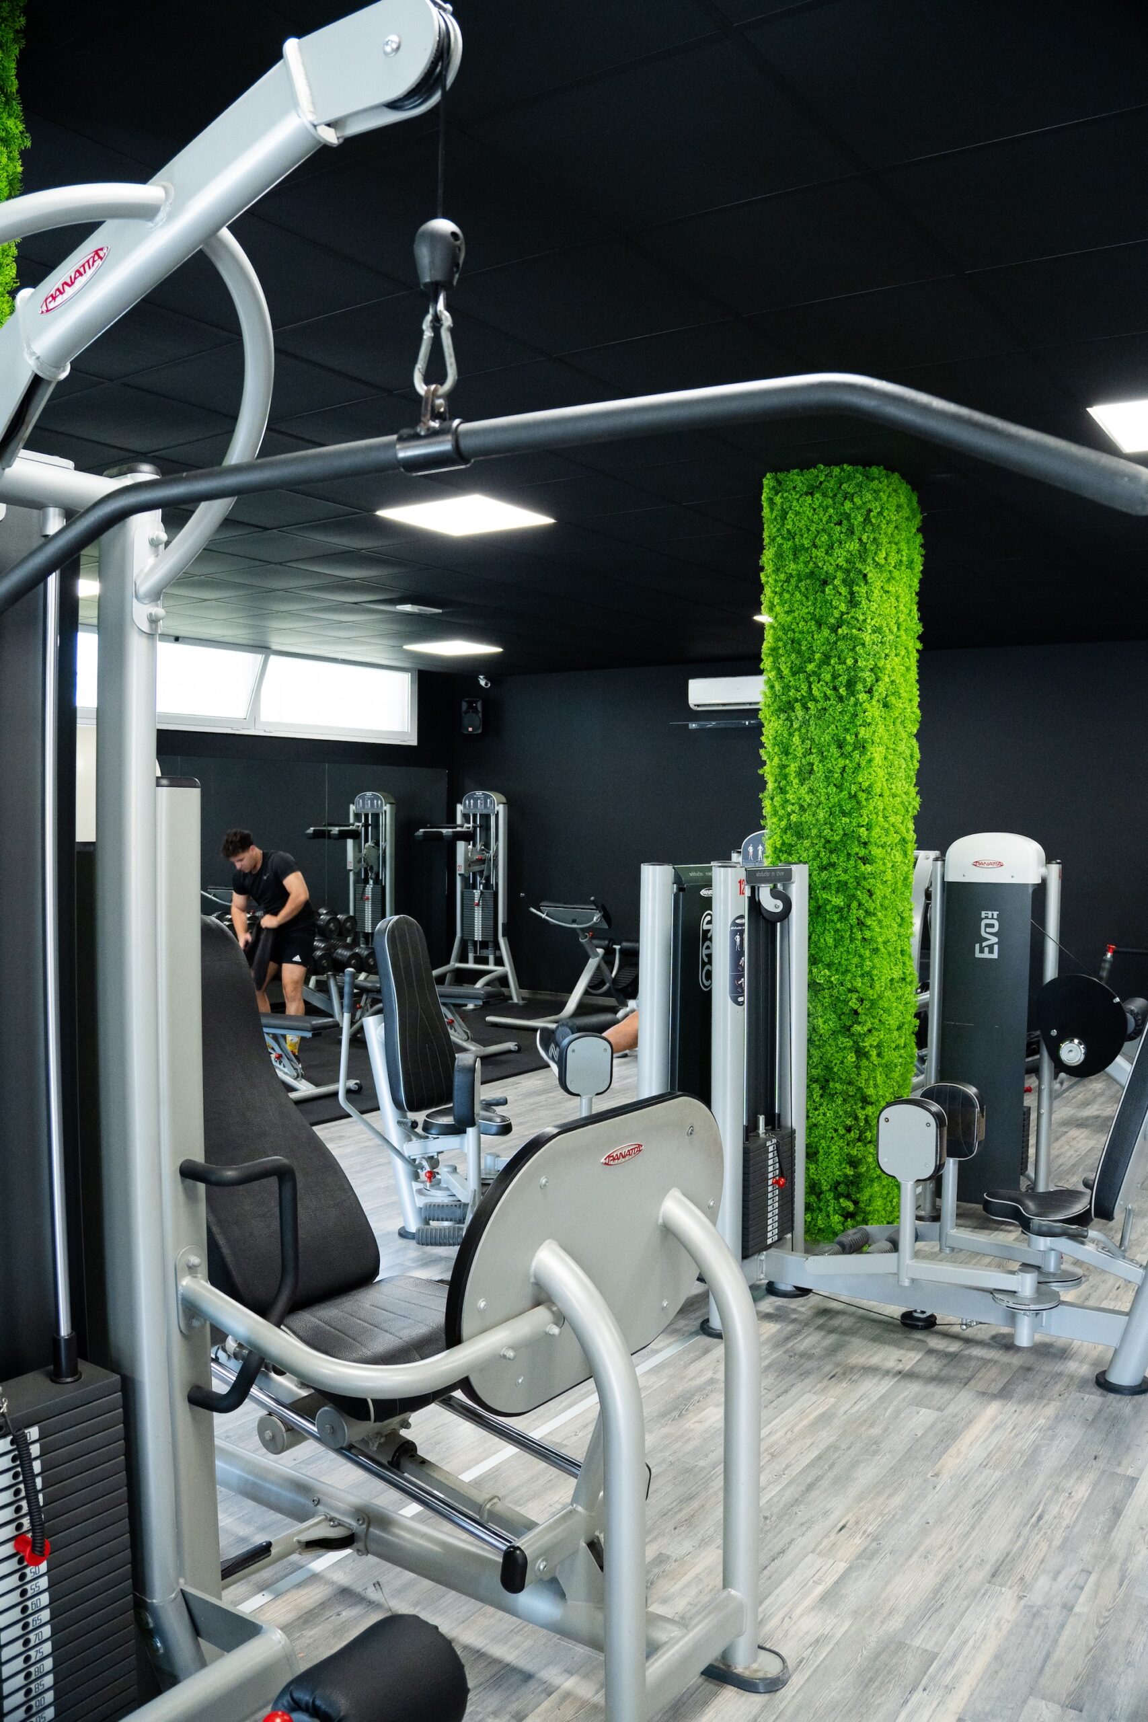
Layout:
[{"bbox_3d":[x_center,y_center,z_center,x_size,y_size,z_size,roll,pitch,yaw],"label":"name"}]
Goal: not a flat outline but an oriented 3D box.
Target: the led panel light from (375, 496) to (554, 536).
[{"bbox_3d":[-0.483,-1.553,5.740,0.585,0.030,0.585,2,3,34],"label":"led panel light"}]

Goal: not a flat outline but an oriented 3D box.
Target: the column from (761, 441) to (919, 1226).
[{"bbox_3d":[1.070,-0.001,5.190,0.475,2.970,0.475,2,3,34],"label":"column"}]

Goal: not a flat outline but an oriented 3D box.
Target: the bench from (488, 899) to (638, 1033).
[{"bbox_3d":[0.050,0.775,10.620,0.800,1.000,1.380,2,3,34],"label":"bench"}]

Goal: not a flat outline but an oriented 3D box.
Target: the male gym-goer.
[{"bbox_3d":[-1.990,0.585,8.480,0.560,1.550,0.600,3,3,45],"label":"male gym-goer"}]

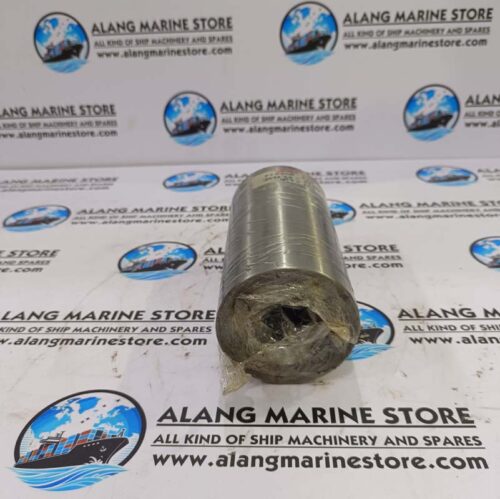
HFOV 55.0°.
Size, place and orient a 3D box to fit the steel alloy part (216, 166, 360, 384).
[{"bbox_3d":[0.027,0.007,0.386,0.092,0.092,0.180,-2,29,3],"label":"steel alloy part"}]

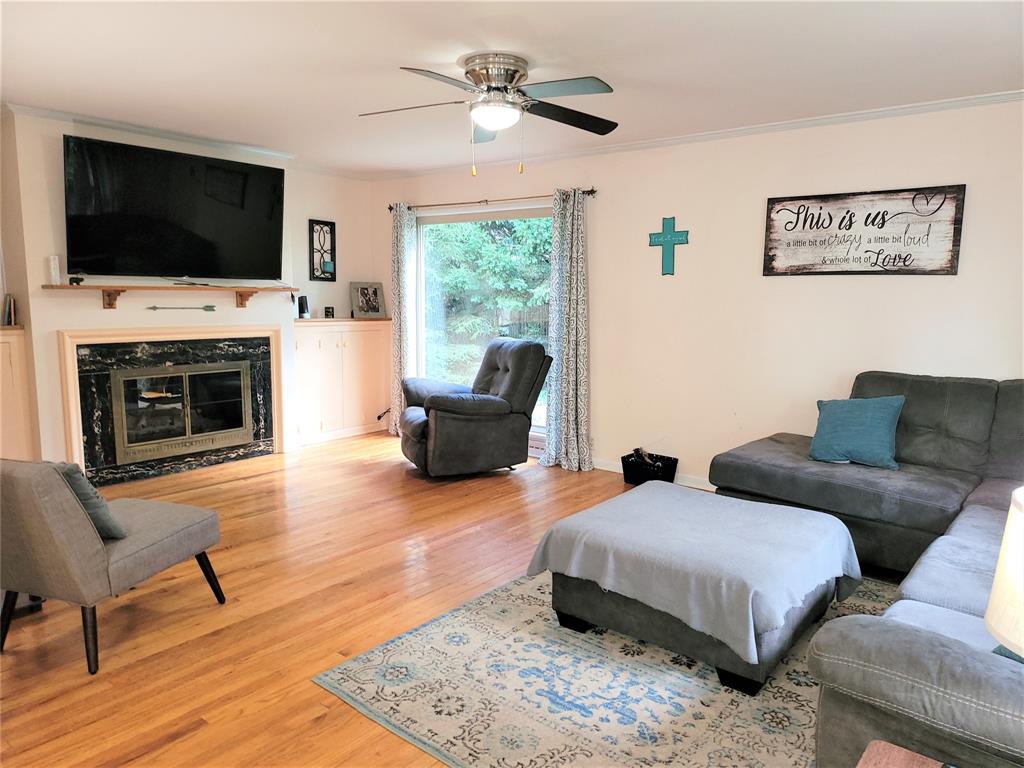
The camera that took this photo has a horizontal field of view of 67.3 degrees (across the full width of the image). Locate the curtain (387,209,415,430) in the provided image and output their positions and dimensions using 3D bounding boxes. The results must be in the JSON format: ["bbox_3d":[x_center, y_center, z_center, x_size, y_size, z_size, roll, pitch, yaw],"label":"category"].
[{"bbox_3d":[-1.007,-0.589,7.106,0.339,2.131,0.120,6,9,39],"label":"curtain"}]

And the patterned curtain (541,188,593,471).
[{"bbox_3d":[0.424,-0.419,5.938,0.430,2.132,0.130,6,9,39],"label":"patterned curtain"}]

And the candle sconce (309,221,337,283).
[{"bbox_3d":[-1.677,-1.190,6.900,0.100,0.533,0.287,6,9,39],"label":"candle sconce"}]

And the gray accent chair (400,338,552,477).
[{"bbox_3d":[-0.324,0.133,6.230,1.020,0.970,0.890,-2,8,-23],"label":"gray accent chair"}]

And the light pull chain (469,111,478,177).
[{"bbox_3d":[-0.181,-1.126,3.606,0.020,0.300,0.020,6,9,39],"label":"light pull chain"}]

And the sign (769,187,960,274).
[{"bbox_3d":[2.061,-0.897,4.604,1.108,0.494,0.035,6,9,39],"label":"sign"}]

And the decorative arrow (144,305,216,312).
[{"bbox_3d":[-2.436,-0.558,5.683,0.020,0.050,0.542,6,9,39],"label":"decorative arrow"}]

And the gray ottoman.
[{"bbox_3d":[0.779,0.783,3.242,0.950,0.440,0.950,6,9,39],"label":"gray ottoman"}]

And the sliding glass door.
[{"bbox_3d":[-0.217,-0.569,6.583,1.783,1.934,0.120,6,9,39],"label":"sliding glass door"}]

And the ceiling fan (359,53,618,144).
[{"bbox_3d":[-0.087,-1.346,3.612,1.390,0.330,1.360,6,9,39],"label":"ceiling fan"}]

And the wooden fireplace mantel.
[{"bbox_3d":[-2.384,-0.626,5.602,0.200,0.148,1.798,6,9,39],"label":"wooden fireplace mantel"}]

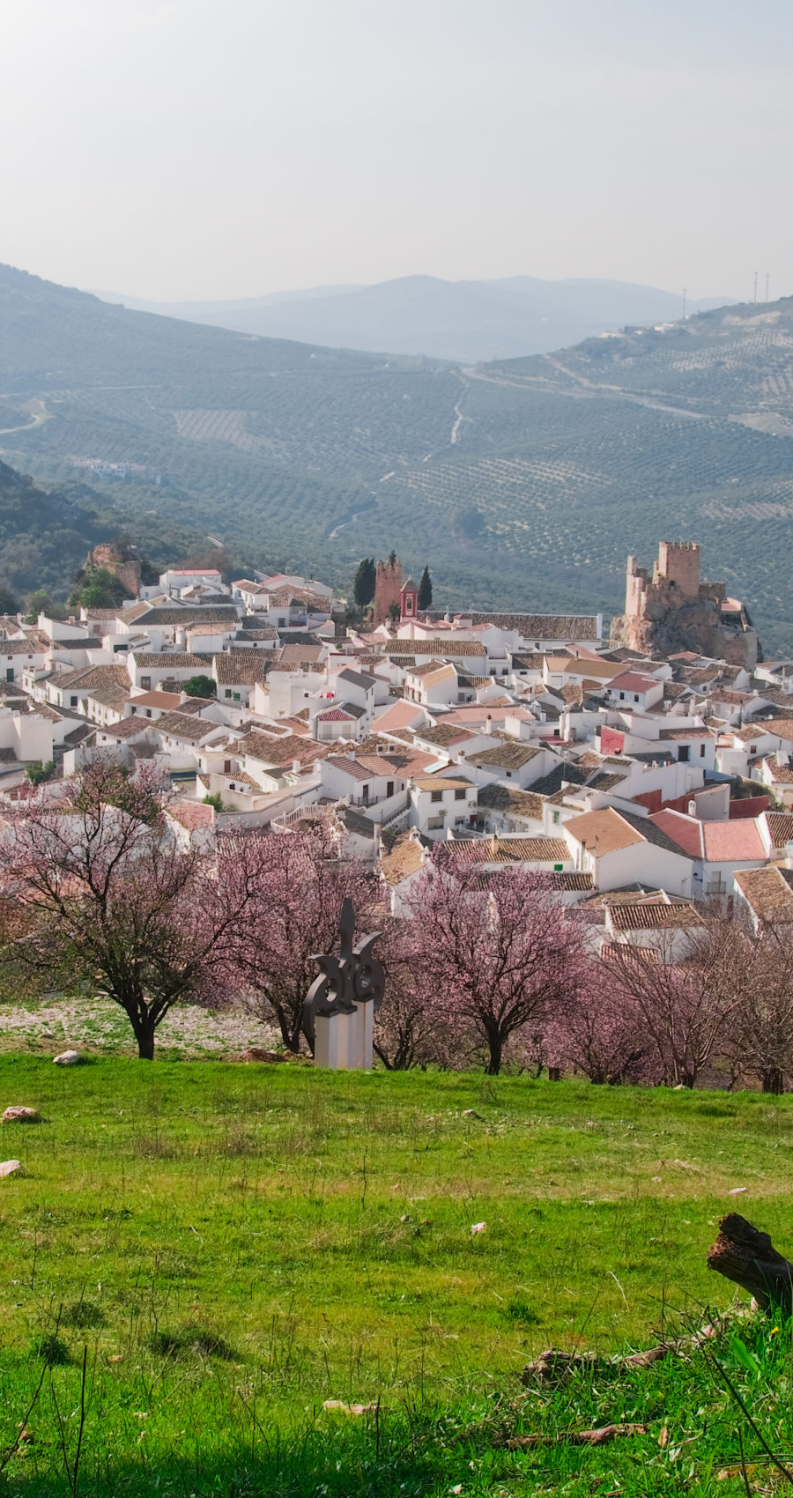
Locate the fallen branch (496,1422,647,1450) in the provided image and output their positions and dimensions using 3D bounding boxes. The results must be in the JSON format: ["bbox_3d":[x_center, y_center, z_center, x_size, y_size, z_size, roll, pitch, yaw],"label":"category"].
[{"bbox_3d":[0.476,1.865,6.800,0.400,0.050,0.075,-1,8,-10],"label":"fallen branch"}]

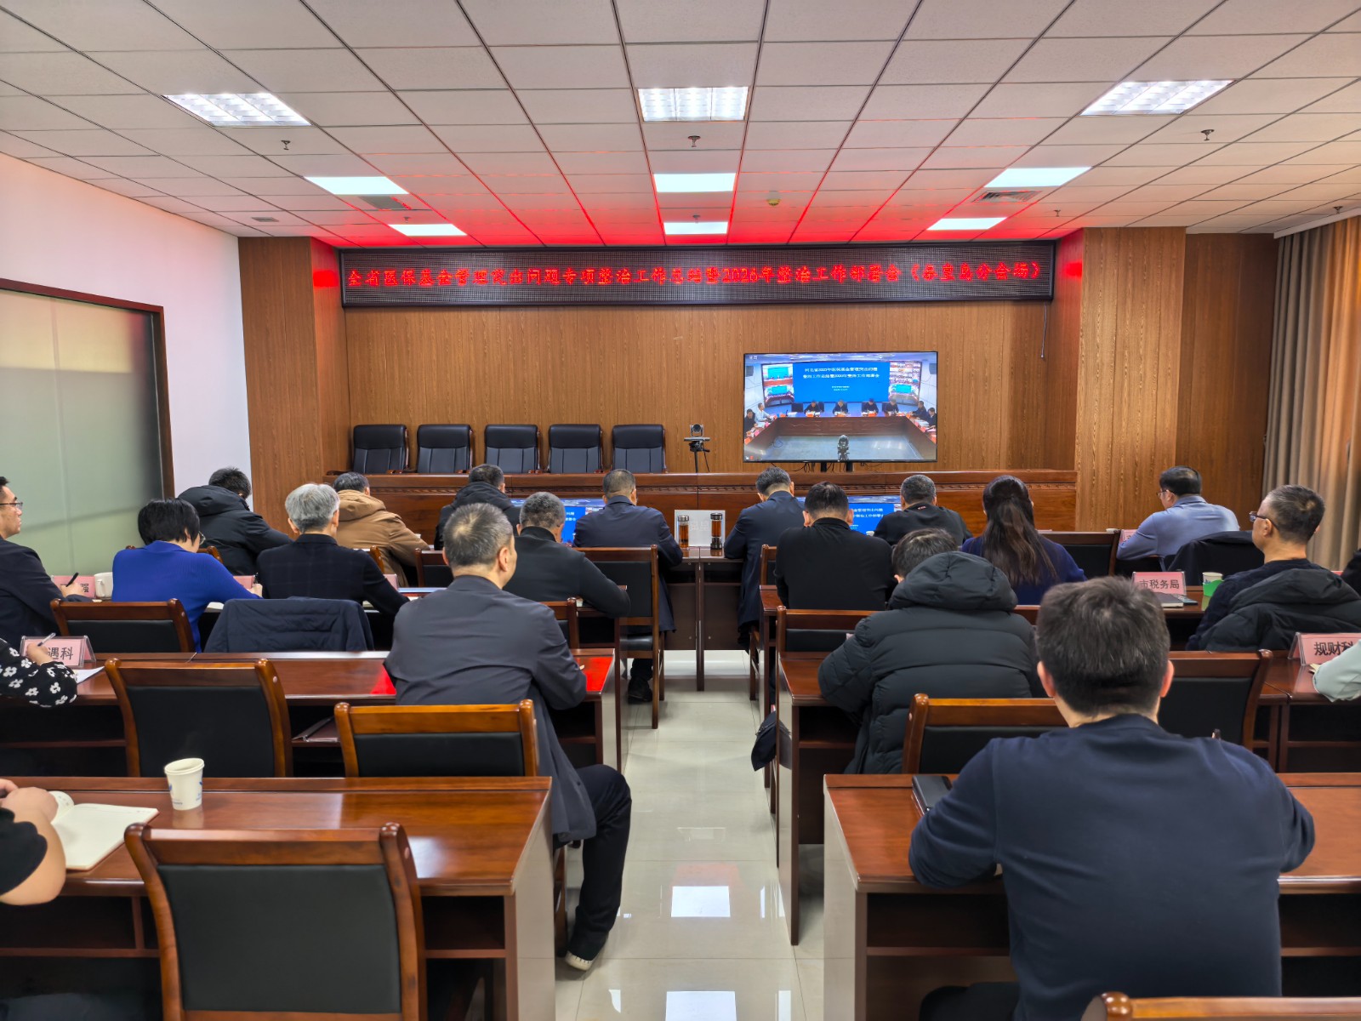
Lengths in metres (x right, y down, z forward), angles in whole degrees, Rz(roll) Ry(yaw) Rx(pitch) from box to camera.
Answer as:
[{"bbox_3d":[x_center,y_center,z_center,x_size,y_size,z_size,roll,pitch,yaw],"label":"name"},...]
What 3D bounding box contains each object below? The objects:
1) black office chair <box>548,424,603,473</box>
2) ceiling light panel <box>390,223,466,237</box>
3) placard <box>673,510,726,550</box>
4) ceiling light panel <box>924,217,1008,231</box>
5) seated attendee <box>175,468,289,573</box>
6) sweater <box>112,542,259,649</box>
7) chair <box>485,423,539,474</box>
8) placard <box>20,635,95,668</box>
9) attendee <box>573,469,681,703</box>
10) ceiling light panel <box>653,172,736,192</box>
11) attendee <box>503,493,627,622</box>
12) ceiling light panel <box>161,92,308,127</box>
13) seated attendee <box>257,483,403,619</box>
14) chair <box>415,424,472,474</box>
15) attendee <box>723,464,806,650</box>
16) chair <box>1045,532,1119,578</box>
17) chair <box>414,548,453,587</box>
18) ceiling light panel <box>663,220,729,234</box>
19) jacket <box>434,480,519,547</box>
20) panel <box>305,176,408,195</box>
[{"bbox_3d":[-1.004,-0.236,8.904,0.600,1.120,0.660,0,7,1],"label":"black office chair"},{"bbox_3d":[-2.258,-2.549,8.525,0.595,0.050,0.595,0,7,1],"label":"ceiling light panel"},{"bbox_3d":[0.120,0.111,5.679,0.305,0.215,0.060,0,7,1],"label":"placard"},{"bbox_3d":[2.524,-2.529,8.351,0.590,0.040,0.590,0,6,1],"label":"ceiling light panel"},{"bbox_3d":[-2.358,0.408,5.127,0.570,1.290,0.760,1,6,9],"label":"seated attendee"},{"bbox_3d":[-1.949,0.390,3.788,0.530,0.570,0.460,0,6,7],"label":"sweater"},{"bbox_3d":[-1.643,-0.255,9.063,0.610,1.120,0.660,0,6,1],"label":"chair"},{"bbox_3d":[-2.070,0.464,3.120,0.207,0.092,0.092,0,6,1],"label":"placard"},{"bbox_3d":[-0.286,0.417,5.055,0.580,1.280,0.820,0,6,1],"label":"attendee"},{"bbox_3d":[0.102,-2.339,6.716,0.600,0.040,0.600,0,7,1],"label":"ceiling light panel"},{"bbox_3d":[-0.511,0.557,3.817,0.630,1.280,0.840,0,6,1],"label":"attendee"},{"bbox_3d":[-2.416,-2.209,5.185,0.600,0.050,0.580,0,6,1],"label":"ceiling light panel"},{"bbox_3d":[-1.358,0.531,3.794,0.570,1.300,0.700,0,7,4],"label":"seated attendee"},{"bbox_3d":[-2.305,-0.263,9.007,0.620,1.100,0.660,0,7,1],"label":"chair"},{"bbox_3d":[0.517,0.414,5.038,0.580,1.280,0.820,0,6,1],"label":"attendee"},{"bbox_3d":[2.130,0.547,5.376,0.470,0.930,0.550,0,7,1],"label":"chair"},{"bbox_3d":[-1.052,0.614,4.907,0.460,0.910,0.540,0,6,1],"label":"chair"},{"bbox_3d":[0.143,-2.529,8.470,0.590,0.040,0.590,0,6,1],"label":"ceiling light panel"},{"bbox_3d":[-1.000,0.189,4.973,0.580,0.660,0.500,0,6,1],"label":"jacket"},{"bbox_3d":[-2.355,-2.391,6.915,0.600,0.050,0.580,0,6,1],"label":"panel"}]

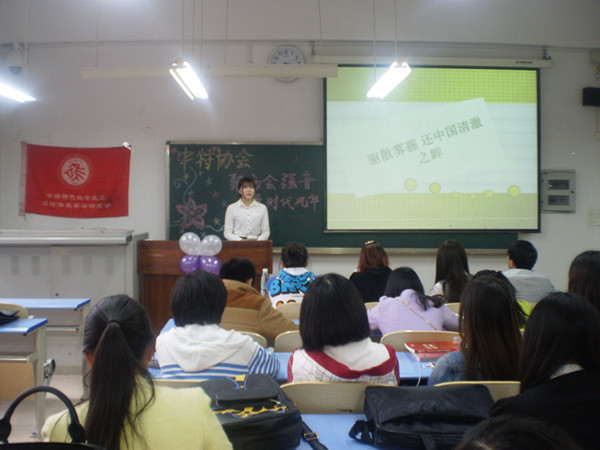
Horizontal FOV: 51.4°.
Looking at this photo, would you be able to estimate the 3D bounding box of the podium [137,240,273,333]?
[{"bbox_3d":[-0.833,0.662,5.660,1.170,1.060,0.650,0,1,-3],"label":"podium"}]

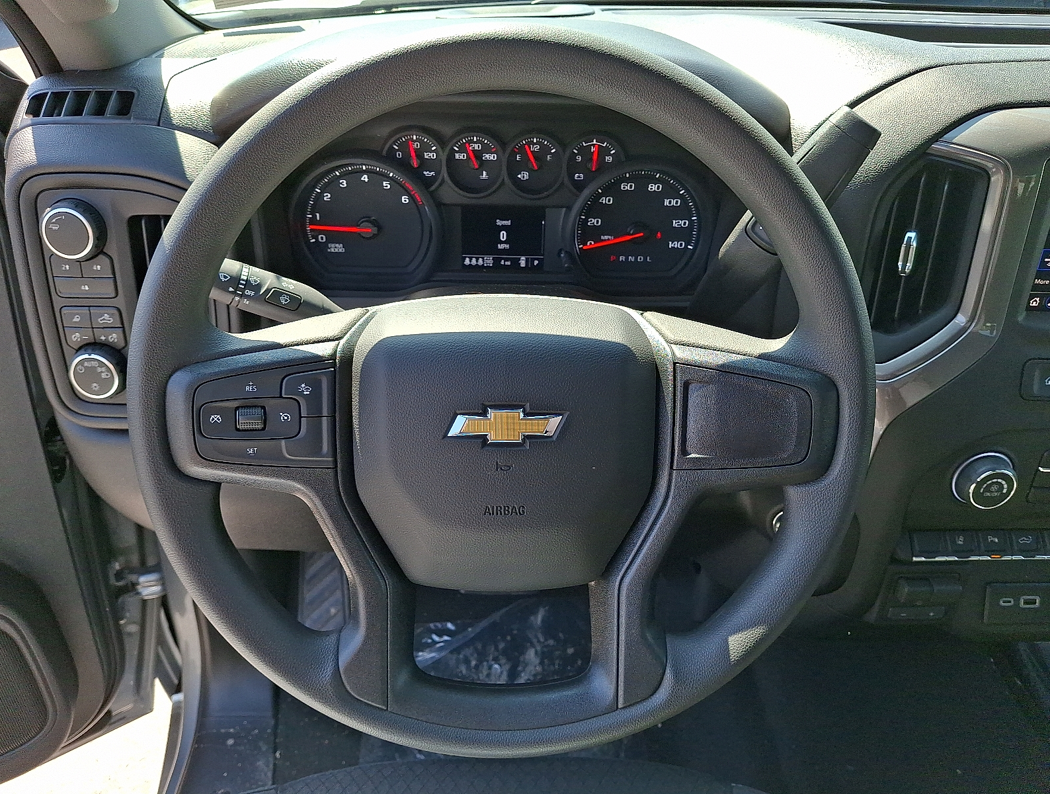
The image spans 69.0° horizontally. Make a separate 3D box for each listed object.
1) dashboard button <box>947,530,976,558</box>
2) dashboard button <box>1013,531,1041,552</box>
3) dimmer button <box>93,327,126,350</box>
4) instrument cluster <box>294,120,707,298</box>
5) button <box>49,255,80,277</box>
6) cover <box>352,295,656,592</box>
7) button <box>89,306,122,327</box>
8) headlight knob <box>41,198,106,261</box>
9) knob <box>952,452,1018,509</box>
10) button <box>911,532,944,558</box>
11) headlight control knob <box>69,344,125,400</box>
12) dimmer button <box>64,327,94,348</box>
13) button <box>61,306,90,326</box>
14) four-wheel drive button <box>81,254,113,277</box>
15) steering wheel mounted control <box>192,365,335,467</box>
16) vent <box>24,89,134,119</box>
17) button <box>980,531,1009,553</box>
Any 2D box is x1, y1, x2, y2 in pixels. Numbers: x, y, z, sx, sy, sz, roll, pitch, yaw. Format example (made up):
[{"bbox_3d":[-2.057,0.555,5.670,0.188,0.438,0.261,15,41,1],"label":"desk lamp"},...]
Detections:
[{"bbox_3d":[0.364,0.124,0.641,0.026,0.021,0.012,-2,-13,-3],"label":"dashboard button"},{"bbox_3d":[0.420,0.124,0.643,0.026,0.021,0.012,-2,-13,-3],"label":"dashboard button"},{"bbox_3d":[-0.322,-0.046,0.594,0.025,0.017,0.008,-1,24,-2],"label":"dimmer button"},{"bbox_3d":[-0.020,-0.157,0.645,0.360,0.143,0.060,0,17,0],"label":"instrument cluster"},{"bbox_3d":[-0.341,-0.099,0.571,0.021,0.017,0.008,-1,24,-2],"label":"button"},{"bbox_3d":[-0.011,0.026,0.416,0.161,0.160,0.050,0,8,0],"label":"cover"},{"bbox_3d":[-0.332,-0.064,0.607,0.024,0.017,0.008,0,19,0],"label":"button"},{"bbox_3d":[-0.327,-0.119,0.552,0.045,0.045,0.016,-1,24,-2],"label":"headlight knob"},{"bbox_3d":[0.369,0.069,0.608,0.049,0.049,0.018,-1,27,-2],"label":"knob"},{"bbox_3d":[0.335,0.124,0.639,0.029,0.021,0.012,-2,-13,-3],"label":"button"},{"bbox_3d":[-0.332,-0.019,0.595,0.045,0.045,0.016,-1,24,-2],"label":"headlight control knob"},{"bbox_3d":[-0.357,-0.048,0.613,0.023,0.017,0.008,0,19,0],"label":"dimmer button"},{"bbox_3d":[-0.356,-0.064,0.607,0.022,0.016,0.008,0,19,0],"label":"button"},{"bbox_3d":[-0.332,-0.102,0.594,0.024,0.019,0.008,0,19,0],"label":"four-wheel drive button"},{"bbox_3d":[-0.141,0.010,0.416,0.075,0.054,0.022,0,8,0],"label":"steering wheel mounted control"},{"bbox_3d":[-0.327,-0.212,0.568,0.079,0.020,0.026,0,70,0],"label":"vent"},{"bbox_3d":[0.356,0.110,0.580,0.022,0.009,0.017,0,74,0],"label":"button"}]

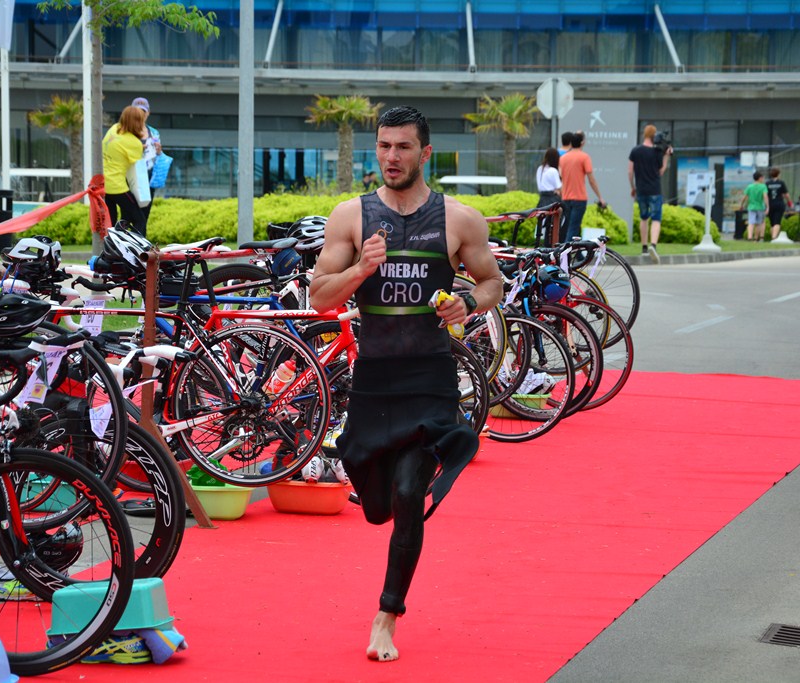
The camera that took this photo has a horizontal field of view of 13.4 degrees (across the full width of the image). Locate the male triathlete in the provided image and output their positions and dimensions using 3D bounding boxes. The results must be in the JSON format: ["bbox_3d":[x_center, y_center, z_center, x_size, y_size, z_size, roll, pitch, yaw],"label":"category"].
[{"bbox_3d":[0.020,0.121,10.620,0.600,1.720,0.620,1,3,8],"label":"male triathlete"}]

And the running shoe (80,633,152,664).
[{"bbox_3d":[-0.891,0.921,10.330,0.300,0.105,0.110,0,3,-6],"label":"running shoe"}]

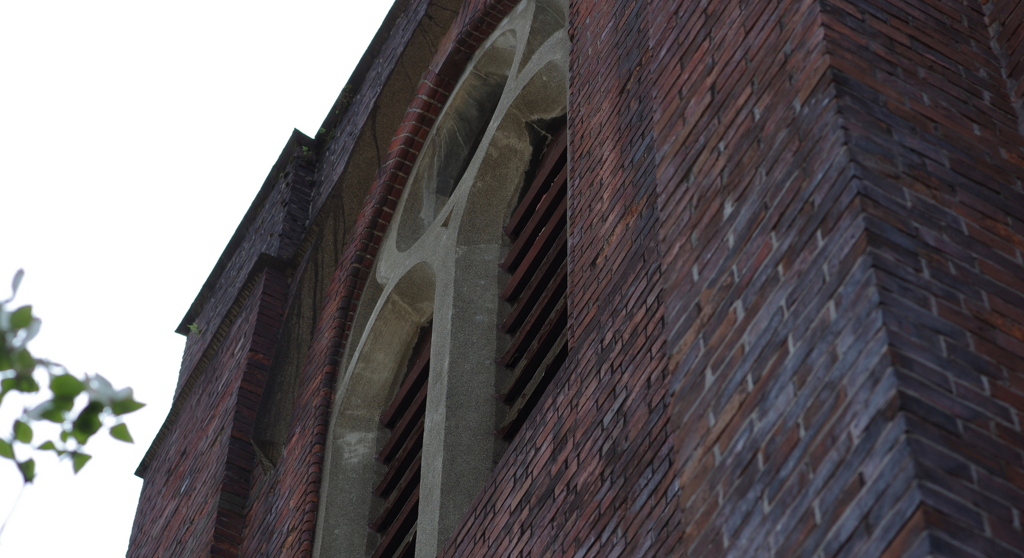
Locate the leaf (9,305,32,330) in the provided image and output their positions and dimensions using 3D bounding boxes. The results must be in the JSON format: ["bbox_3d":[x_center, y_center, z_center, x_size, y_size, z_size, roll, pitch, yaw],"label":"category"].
[{"bbox_3d":[-0.627,0.049,3.800,0.030,0.014,0.042,30,-65,-15],"label":"leaf"}]

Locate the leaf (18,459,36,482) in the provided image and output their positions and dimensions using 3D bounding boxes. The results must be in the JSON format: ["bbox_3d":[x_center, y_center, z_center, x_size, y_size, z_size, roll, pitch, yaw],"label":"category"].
[{"bbox_3d":[-0.617,0.244,3.800,0.022,0.014,0.036,-8,-61,5],"label":"leaf"}]

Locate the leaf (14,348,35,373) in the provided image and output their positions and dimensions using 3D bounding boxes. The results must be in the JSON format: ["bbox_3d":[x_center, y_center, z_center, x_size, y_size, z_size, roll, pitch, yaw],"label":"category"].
[{"bbox_3d":[-0.621,0.105,3.800,0.025,0.014,0.039,-19,-63,11],"label":"leaf"}]

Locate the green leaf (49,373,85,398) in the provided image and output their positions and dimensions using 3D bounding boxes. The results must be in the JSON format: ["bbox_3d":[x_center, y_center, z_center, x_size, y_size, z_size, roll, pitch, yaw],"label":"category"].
[{"bbox_3d":[-0.568,0.135,3.800,0.047,0.014,0.035,3,-61,-1],"label":"green leaf"}]

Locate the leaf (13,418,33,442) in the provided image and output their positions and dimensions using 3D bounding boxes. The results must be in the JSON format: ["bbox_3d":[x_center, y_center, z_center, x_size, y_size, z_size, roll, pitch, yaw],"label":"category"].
[{"bbox_3d":[-0.624,0.193,3.800,0.023,0.014,0.037,-19,-63,11],"label":"leaf"}]

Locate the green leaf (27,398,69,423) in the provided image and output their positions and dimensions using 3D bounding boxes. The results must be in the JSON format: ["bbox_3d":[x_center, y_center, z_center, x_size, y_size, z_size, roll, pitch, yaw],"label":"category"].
[{"bbox_3d":[-0.592,0.168,3.800,0.055,0.014,0.032,-14,-62,8],"label":"green leaf"}]

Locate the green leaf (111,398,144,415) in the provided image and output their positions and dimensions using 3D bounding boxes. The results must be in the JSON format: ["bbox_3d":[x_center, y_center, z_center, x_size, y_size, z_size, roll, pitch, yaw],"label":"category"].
[{"bbox_3d":[-0.490,0.163,3.800,0.045,0.014,0.025,0,-61,1],"label":"green leaf"}]

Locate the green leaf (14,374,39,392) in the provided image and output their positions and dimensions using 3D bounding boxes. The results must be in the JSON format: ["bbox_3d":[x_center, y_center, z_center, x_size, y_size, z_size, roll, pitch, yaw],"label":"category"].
[{"bbox_3d":[-0.619,0.133,3.800,0.033,0.014,0.026,14,-62,-7],"label":"green leaf"}]

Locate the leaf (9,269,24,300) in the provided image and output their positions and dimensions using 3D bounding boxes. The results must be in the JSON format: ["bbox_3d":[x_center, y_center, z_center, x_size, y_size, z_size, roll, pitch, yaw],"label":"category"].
[{"bbox_3d":[-0.631,0.006,3.800,0.015,0.020,0.043,16,-62,-8],"label":"leaf"}]

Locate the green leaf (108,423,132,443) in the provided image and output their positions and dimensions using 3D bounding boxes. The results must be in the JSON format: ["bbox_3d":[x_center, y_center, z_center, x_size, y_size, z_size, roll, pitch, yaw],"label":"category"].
[{"bbox_3d":[-0.499,0.196,3.800,0.039,0.014,0.026,37,-67,-18],"label":"green leaf"}]

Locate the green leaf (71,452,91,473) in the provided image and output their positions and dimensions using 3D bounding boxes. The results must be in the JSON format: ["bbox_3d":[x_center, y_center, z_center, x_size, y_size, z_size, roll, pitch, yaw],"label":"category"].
[{"bbox_3d":[-0.550,0.234,3.800,0.025,0.014,0.031,-19,-63,11],"label":"green leaf"}]

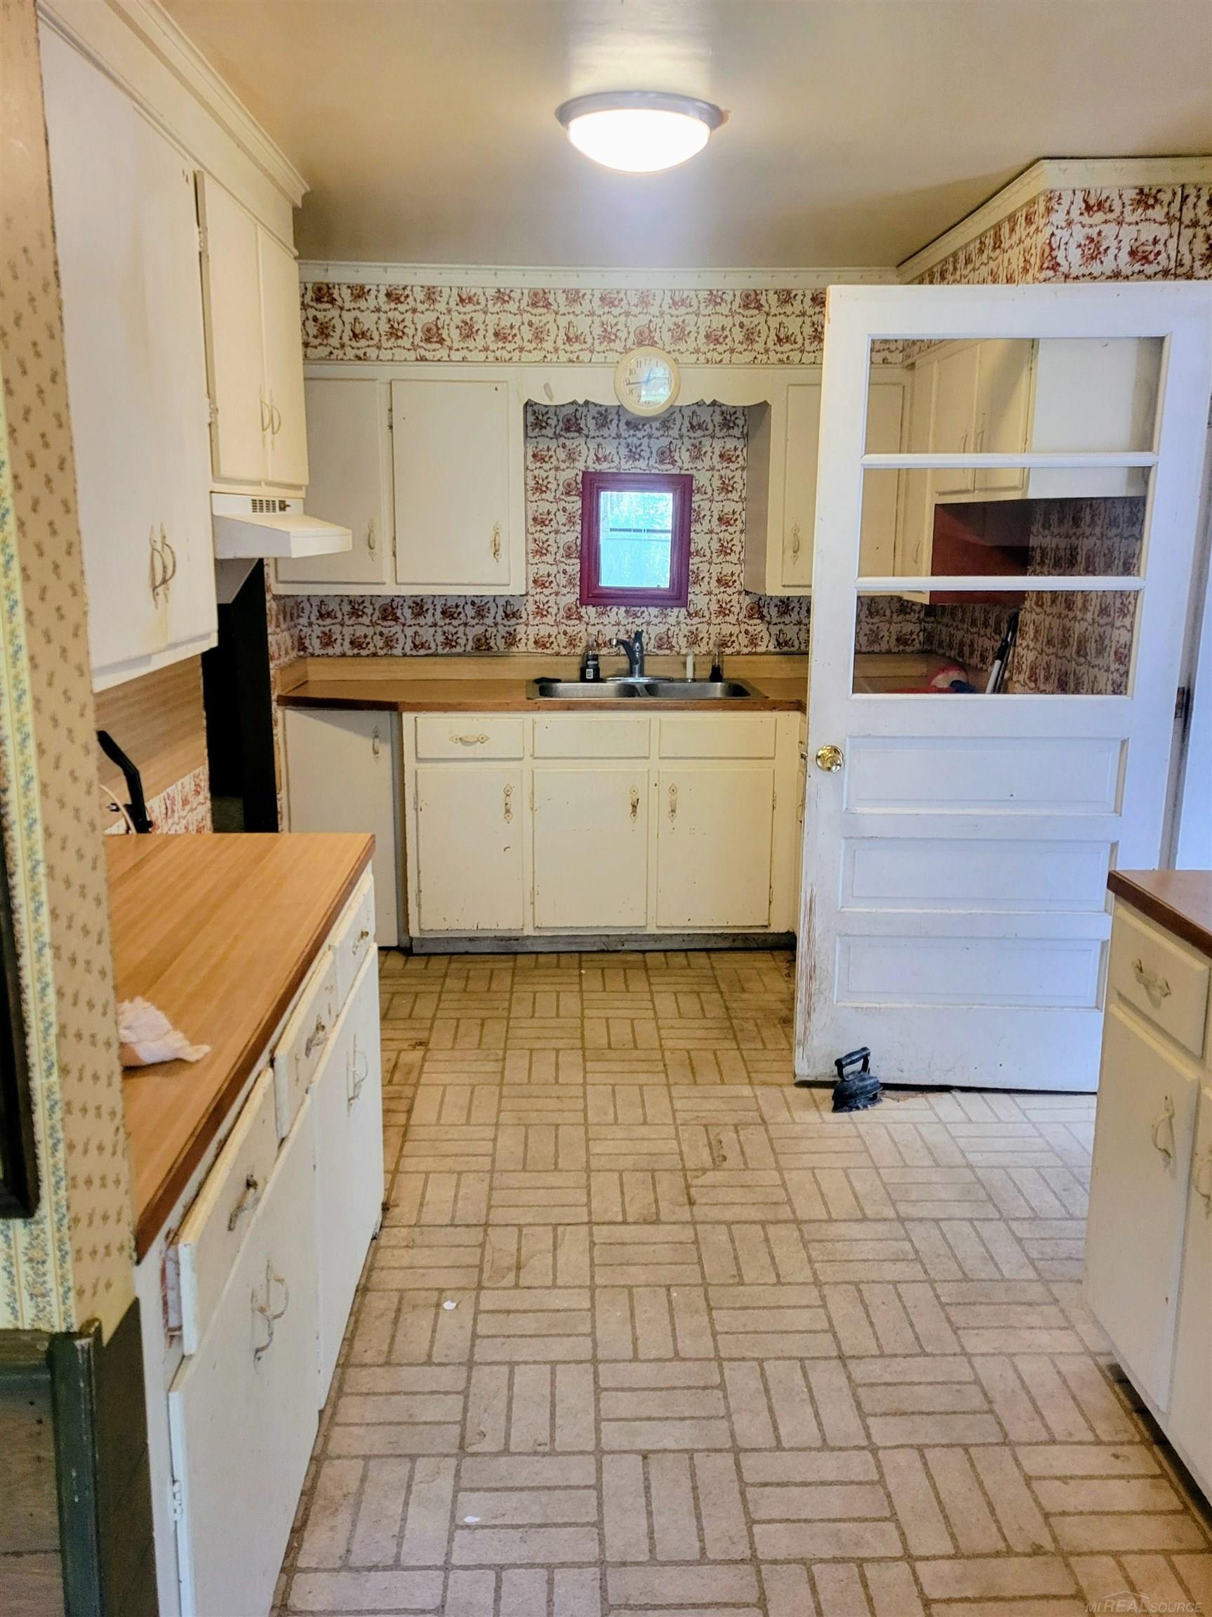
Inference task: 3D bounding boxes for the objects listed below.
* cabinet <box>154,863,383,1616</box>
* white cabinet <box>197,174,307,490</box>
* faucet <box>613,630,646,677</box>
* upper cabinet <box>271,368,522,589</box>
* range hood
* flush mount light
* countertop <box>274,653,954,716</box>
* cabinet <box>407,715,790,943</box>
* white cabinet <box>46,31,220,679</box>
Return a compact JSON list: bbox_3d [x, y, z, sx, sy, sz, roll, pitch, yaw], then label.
[{"bbox_3d":[-0.754,0.658,1.889,0.605,0.850,1.410,0,13,-2],"label":"cabinet"},{"bbox_3d":[-0.929,-1.015,2.733,0.305,0.600,0.880,0,13,-2],"label":"white cabinet"},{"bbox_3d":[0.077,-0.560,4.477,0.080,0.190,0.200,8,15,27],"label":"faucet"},{"bbox_3d":[-0.708,-1.144,4.288,0.860,0.748,0.330,0,13,-2],"label":"upper cabinet"},{"bbox_3d":[-0.866,-0.653,2.786,0.435,0.123,0.810,0,13,-2],"label":"range hood"},{"bbox_3d":[0.071,-1.417,2.594,0.405,0.120,0.405,0,13,-2],"label":"flush mount light"},{"bbox_3d":[0.052,-0.443,4.314,2.360,0.125,0.650,0,13,-2],"label":"countertop"},{"bbox_3d":[-0.020,0.012,4.467,1.375,0.847,0.560,0,13,-2],"label":"cabinet"},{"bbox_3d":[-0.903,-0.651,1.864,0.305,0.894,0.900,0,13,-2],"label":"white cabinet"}]

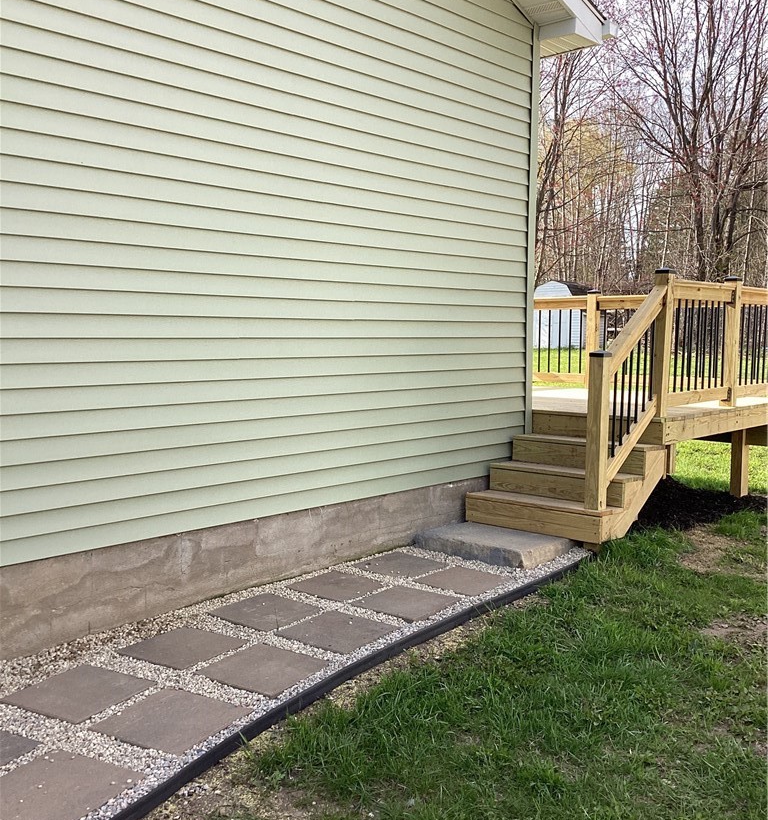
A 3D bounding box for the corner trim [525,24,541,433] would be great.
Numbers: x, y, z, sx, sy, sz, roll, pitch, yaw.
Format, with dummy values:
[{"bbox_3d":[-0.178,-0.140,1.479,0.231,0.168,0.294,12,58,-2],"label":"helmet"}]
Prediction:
[{"bbox_3d":[1.021,-1.164,6.406,0.065,2.938,0.083,5,7,42],"label":"corner trim"}]

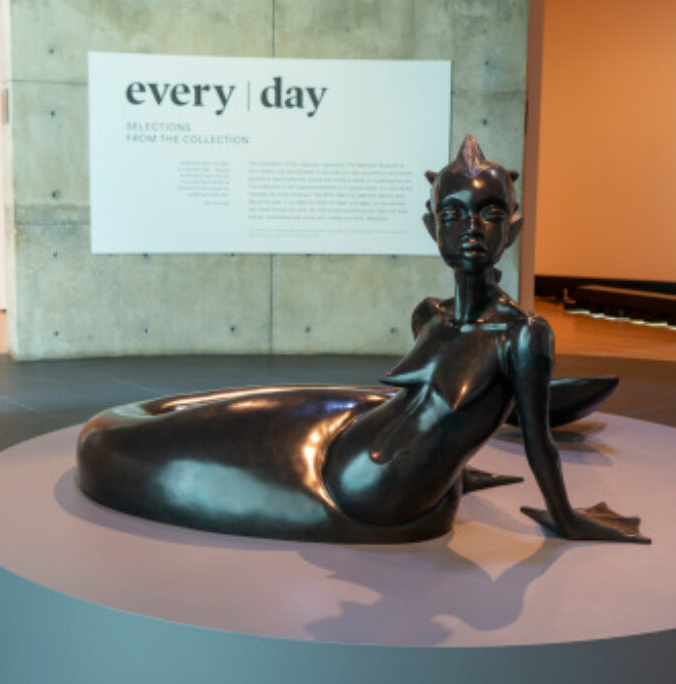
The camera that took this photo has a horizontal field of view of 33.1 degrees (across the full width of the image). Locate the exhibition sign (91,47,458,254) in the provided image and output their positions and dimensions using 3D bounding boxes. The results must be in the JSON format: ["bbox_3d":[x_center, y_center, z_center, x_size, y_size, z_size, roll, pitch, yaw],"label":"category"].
[{"bbox_3d":[-0.590,-1.667,10.276,3.210,1.755,0.181,0,8,-6],"label":"exhibition sign"}]

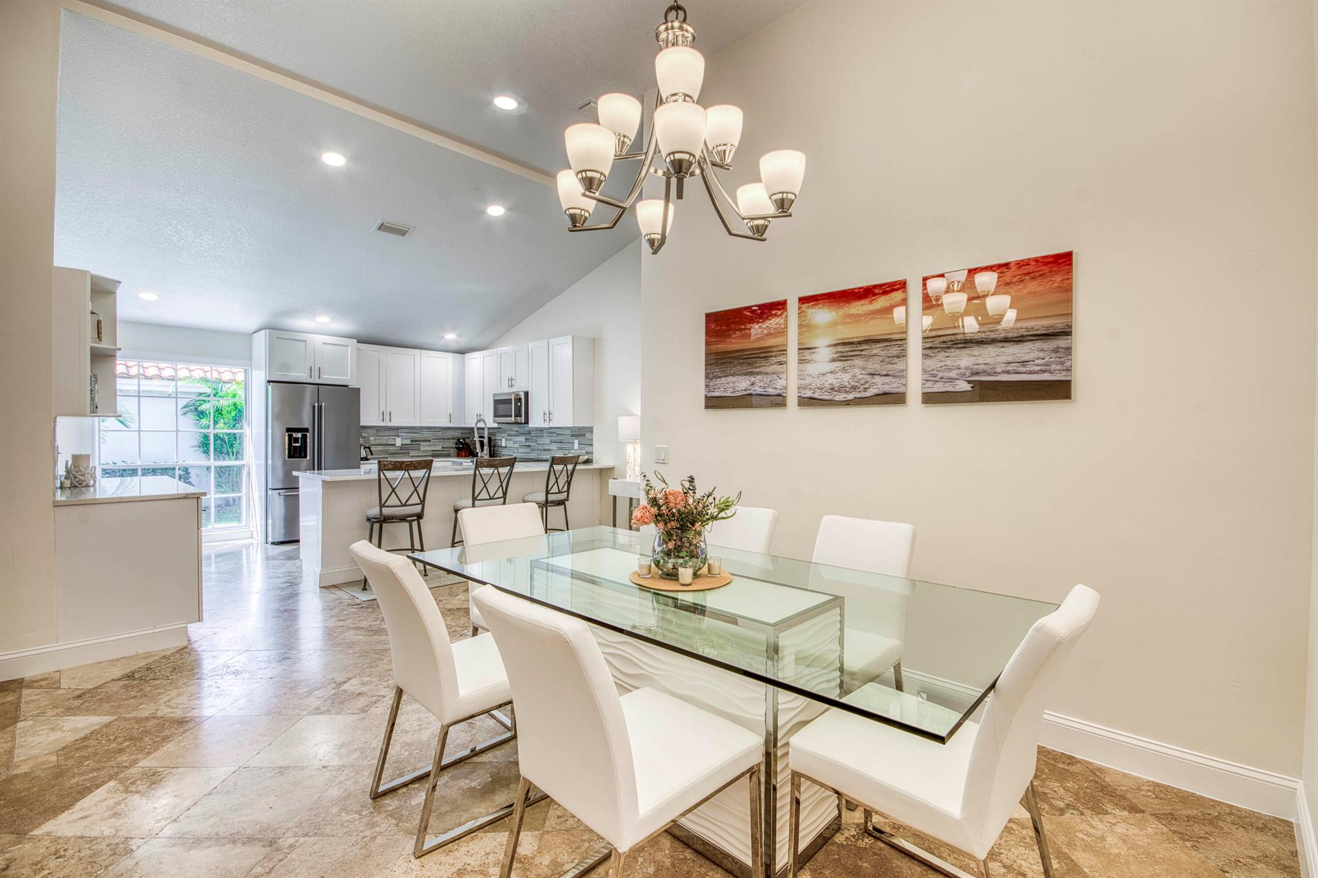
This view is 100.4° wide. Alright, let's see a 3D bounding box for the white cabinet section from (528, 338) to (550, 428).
[{"bbox_3d":[-1.398,-0.683,7.003,0.420,1.067,0.320,1,1,42],"label":"white cabinet section"}]

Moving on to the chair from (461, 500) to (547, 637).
[{"bbox_3d":[-0.608,0.801,2.655,0.620,0.900,0.455,1,0,41],"label":"chair"}]

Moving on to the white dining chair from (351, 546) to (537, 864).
[{"bbox_3d":[-0.692,0.813,1.967,0.440,0.905,0.650,1,1,43],"label":"white dining chair"}]

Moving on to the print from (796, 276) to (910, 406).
[{"bbox_3d":[0.961,-0.468,2.795,0.575,0.600,0.026,1,0,41],"label":"print"}]

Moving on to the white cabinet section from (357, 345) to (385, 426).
[{"bbox_3d":[-3.894,-0.708,7.259,0.320,1.067,0.449,1,1,42],"label":"white cabinet section"}]

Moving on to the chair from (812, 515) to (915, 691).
[{"bbox_3d":[0.754,0.823,2.297,0.440,0.905,0.650,1,1,43],"label":"chair"}]

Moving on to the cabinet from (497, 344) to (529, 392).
[{"bbox_3d":[-1.822,-0.926,7.377,0.765,0.585,0.330,1,1,43],"label":"cabinet"}]

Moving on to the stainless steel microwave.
[{"bbox_3d":[-1.938,-0.421,7.728,0.752,0.422,0.406,1,0,41],"label":"stainless steel microwave"}]

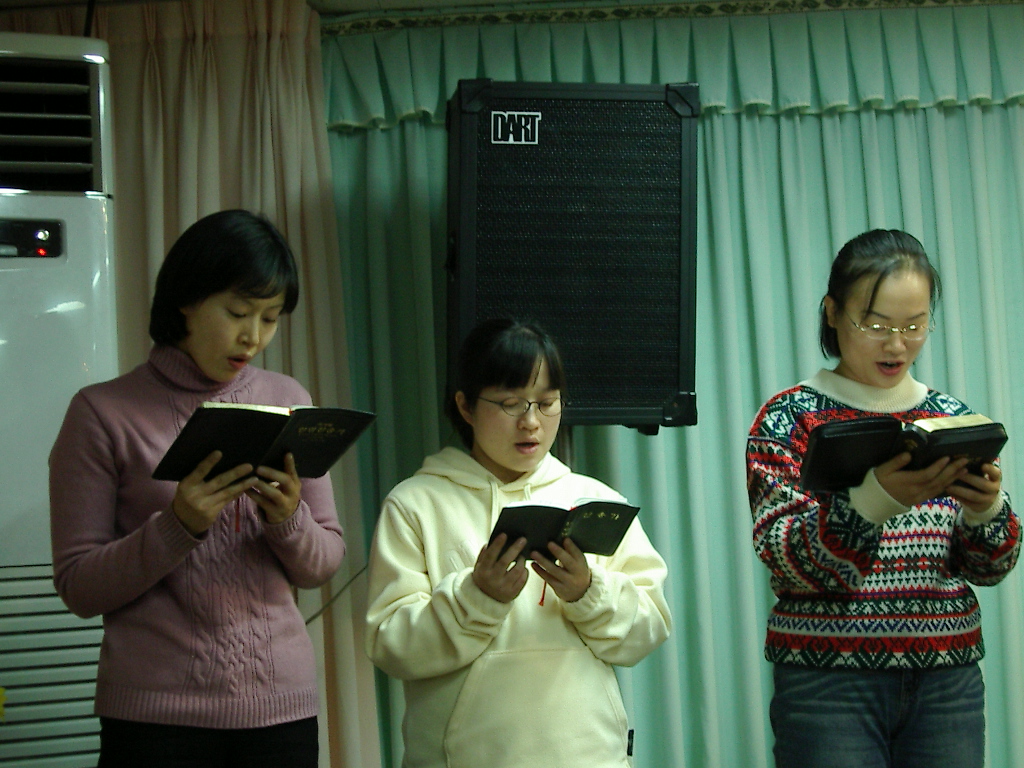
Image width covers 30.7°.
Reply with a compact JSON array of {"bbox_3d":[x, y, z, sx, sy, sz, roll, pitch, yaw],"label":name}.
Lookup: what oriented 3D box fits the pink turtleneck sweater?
[{"bbox_3d":[-0.461,0.221,2.760,0.450,0.575,0.330,0,-7,-28],"label":"pink turtleneck sweater"}]

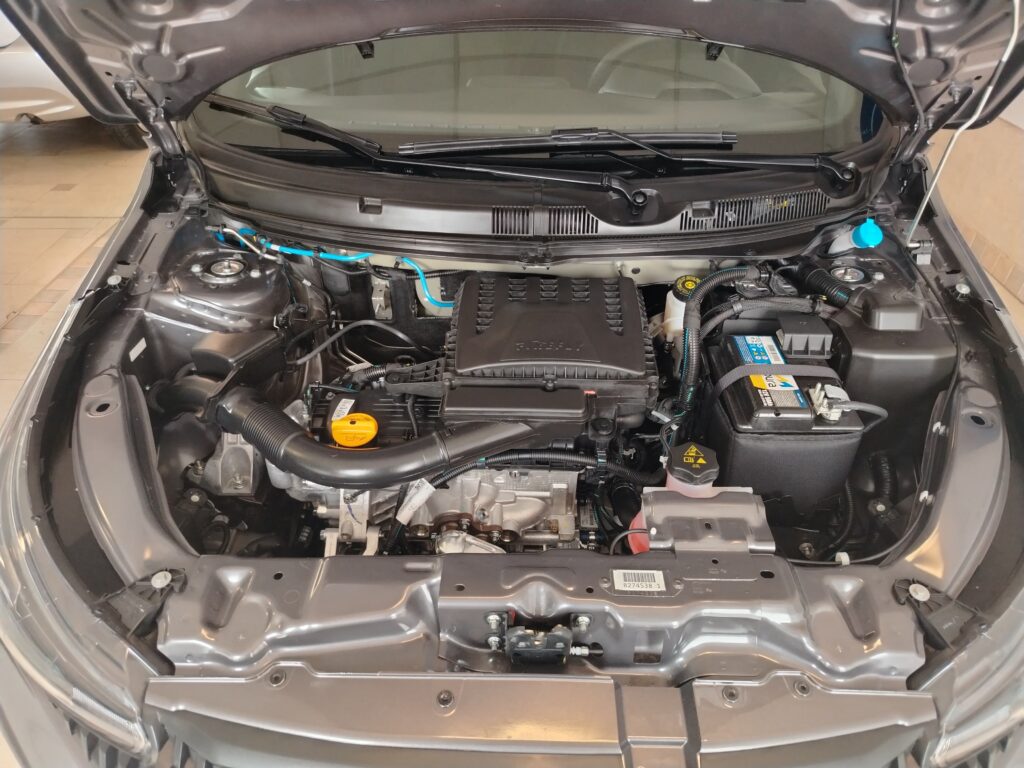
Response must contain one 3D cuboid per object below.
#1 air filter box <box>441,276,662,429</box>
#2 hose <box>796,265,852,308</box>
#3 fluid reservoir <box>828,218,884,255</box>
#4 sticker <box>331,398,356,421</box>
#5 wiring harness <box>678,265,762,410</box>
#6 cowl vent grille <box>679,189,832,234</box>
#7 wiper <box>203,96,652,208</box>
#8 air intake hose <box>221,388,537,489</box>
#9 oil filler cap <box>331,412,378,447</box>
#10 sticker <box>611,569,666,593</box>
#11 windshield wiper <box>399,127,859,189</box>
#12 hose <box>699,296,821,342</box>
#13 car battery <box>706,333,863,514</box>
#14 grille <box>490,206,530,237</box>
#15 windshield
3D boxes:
[{"bbox_3d":[0.055,-0.059,1.106,0.300,0.130,0.290,1,37,1],"label":"air filter box"},{"bbox_3d":[0.526,-0.160,1.204,0.050,0.055,0.105,-21,41,-26],"label":"hose"},{"bbox_3d":[0.584,-0.244,1.221,0.085,0.075,0.060,1,37,1],"label":"fluid reservoir"},{"bbox_3d":[-0.244,0.038,1.030,0.015,0.002,0.052,6,43,8],"label":"sticker"},{"bbox_3d":[0.318,-0.076,1.092,0.135,0.120,0.240,1,37,1],"label":"wiring harness"},{"bbox_3d":[0.432,-0.305,1.239,0.270,0.022,0.060,-13,71,-16],"label":"cowl vent grille"},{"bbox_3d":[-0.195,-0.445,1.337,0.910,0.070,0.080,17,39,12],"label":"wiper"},{"bbox_3d":[-0.188,0.068,0.956,0.440,0.090,0.155,1,37,1],"label":"air intake hose"},{"bbox_3d":[-0.219,0.065,0.985,0.063,0.027,0.063,0,36,0],"label":"oil filler cap"},{"bbox_3d":[0.152,0.234,0.844,0.060,0.001,0.030,1,37,1],"label":"sticker"},{"bbox_3d":[0.213,-0.434,1.346,0.865,0.075,0.110,1,37,1],"label":"windshield wiper"},{"bbox_3d":[0.405,-0.109,1.159,0.190,0.055,0.080,1,37,1],"label":"hose"},{"bbox_3d":[0.395,0.059,1.099,0.178,0.190,0.237,1,37,1],"label":"car battery"},{"bbox_3d":[-0.003,-0.281,1.220,0.068,0.015,0.062,1,69,1],"label":"grille"},{"bbox_3d":[0.051,-0.741,1.482,1.400,0.150,0.780,1,67,1],"label":"windshield"}]

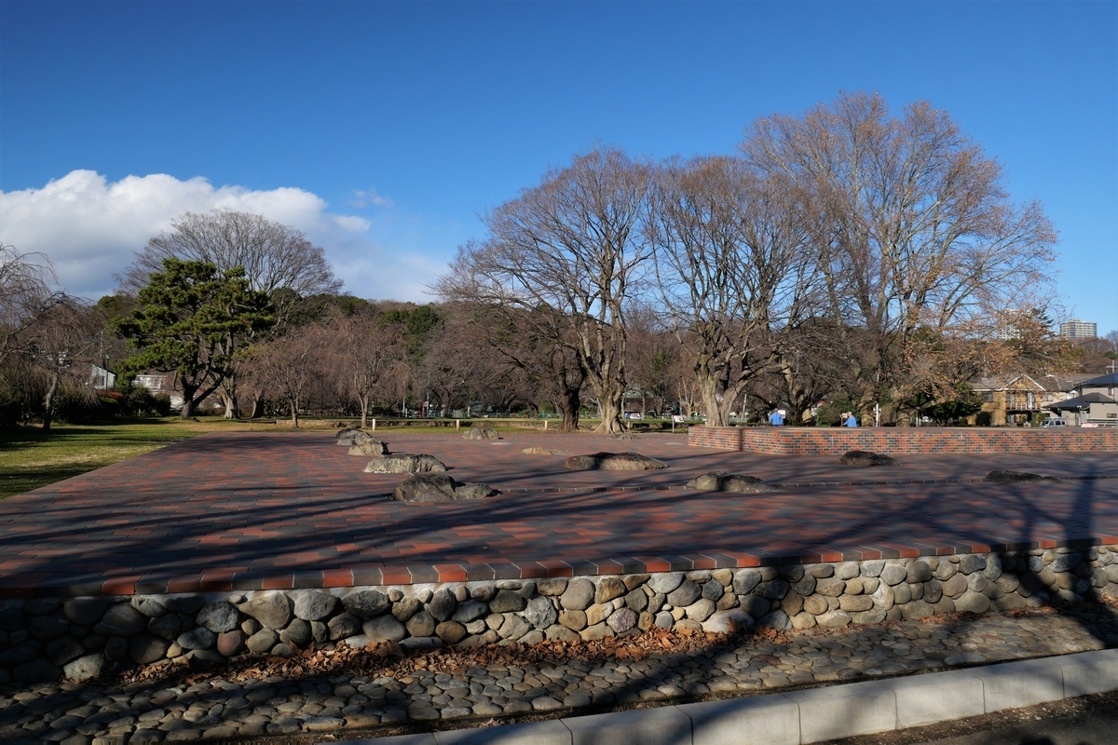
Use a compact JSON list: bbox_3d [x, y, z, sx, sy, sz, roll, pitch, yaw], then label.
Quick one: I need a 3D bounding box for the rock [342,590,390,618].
[{"bbox_3d":[-1.243,1.495,5.392,0.303,0.178,0.197,1,-3,-18],"label":"rock"}]

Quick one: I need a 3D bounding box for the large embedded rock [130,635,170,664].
[{"bbox_3d":[-2.430,1.649,4.987,0.211,0.165,0.159,1,-3,-18],"label":"large embedded rock"}]

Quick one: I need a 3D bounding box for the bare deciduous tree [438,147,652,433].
[{"bbox_3d":[-0.677,-4.130,42.000,10.412,14.282,10.500,0,-3,0],"label":"bare deciduous tree"}]

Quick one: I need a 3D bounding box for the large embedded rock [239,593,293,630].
[{"bbox_3d":[-1.822,1.486,5.213,0.315,0.229,0.228,1,-3,-18],"label":"large embedded rock"}]

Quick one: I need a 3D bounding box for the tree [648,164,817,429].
[{"bbox_3d":[7.665,-3.484,37.171,7.319,12.294,6.953,0,-2,0],"label":"tree"}]

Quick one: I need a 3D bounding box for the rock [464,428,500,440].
[{"bbox_3d":[-2.593,2.037,27.927,1.244,0.361,0.850,0,-2,0],"label":"rock"}]

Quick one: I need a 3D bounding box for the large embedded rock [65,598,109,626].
[{"bbox_3d":[-2.946,1.495,5.223,0.279,0.174,0.209,1,-2,-11],"label":"large embedded rock"}]

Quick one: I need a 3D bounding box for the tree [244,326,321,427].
[{"bbox_3d":[-13.005,0.210,39.318,3.760,4.760,3.402,0,-2,0],"label":"tree"}]

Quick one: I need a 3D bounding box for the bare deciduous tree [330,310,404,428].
[{"bbox_3d":[-10.785,-0.183,47.000,4.154,6.476,4.300,0,-3,0],"label":"bare deciduous tree"}]

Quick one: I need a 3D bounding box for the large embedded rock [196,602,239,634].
[{"bbox_3d":[-2.188,1.573,5.372,0.275,0.203,0.206,1,-2,-12],"label":"large embedded rock"}]

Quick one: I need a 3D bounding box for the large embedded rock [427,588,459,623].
[{"bbox_3d":[-0.767,1.543,5.542,0.210,0.220,0.182,1,-3,-18],"label":"large embedded rock"}]

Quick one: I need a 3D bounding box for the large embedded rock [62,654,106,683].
[{"bbox_3d":[-2.762,1.721,4.878,0.231,0.161,0.164,1,-3,-18],"label":"large embedded rock"}]

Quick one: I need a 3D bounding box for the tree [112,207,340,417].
[{"bbox_3d":[-23.962,-4.237,61.000,15.780,15.048,15.500,0,-3,0],"label":"tree"}]

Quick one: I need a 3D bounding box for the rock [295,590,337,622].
[{"bbox_3d":[-1.599,1.532,5.504,0.294,0.196,0.220,1,-2,-13],"label":"rock"}]

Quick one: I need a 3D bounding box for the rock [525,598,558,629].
[{"bbox_3d":[-0.125,1.652,5.751,0.239,0.228,0.198,1,-3,-18],"label":"rock"}]

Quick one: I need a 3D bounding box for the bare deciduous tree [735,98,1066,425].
[{"bbox_3d":[17.286,-5.621,42.264,15.682,17.323,13.800,0,-2,0],"label":"bare deciduous tree"}]

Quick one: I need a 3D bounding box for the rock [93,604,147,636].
[{"bbox_3d":[-2.749,1.551,5.258,0.339,0.199,0.254,1,-2,-11],"label":"rock"}]

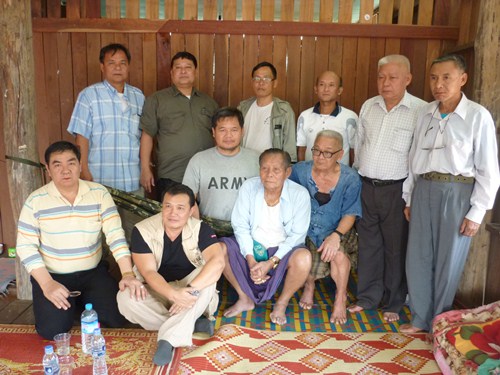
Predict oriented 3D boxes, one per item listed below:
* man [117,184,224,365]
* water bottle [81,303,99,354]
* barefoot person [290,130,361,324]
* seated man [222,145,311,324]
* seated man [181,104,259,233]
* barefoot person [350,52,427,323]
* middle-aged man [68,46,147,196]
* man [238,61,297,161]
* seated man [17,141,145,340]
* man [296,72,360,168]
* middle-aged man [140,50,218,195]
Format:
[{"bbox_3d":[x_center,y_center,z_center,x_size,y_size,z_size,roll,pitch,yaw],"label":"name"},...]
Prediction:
[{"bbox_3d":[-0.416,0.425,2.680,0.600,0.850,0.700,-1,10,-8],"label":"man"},{"bbox_3d":[-0.851,0.745,2.523,0.088,0.260,0.088,1,10,0],"label":"water bottle"},{"bbox_3d":[0.497,0.211,3.119,0.480,1.150,0.660,4,10,20],"label":"barefoot person"},{"bbox_3d":[0.136,0.268,3.048,0.560,1.050,0.580,2,10,8],"label":"seated man"},{"bbox_3d":[-0.167,0.136,3.118,0.540,1.280,0.600,0,10,-4],"label":"seated man"},{"bbox_3d":[0.840,0.001,3.011,0.500,1.610,0.320,6,11,28],"label":"barefoot person"},{"bbox_3d":[-0.958,-0.128,3.348,0.530,1.700,0.300,-3,10,-20],"label":"middle-aged man"},{"bbox_3d":[0.102,-0.112,3.582,0.460,1.620,0.290,1,10,0],"label":"man"},{"bbox_3d":[-1.004,0.269,2.858,0.640,1.080,0.640,-2,10,-18],"label":"seated man"},{"bbox_3d":[0.586,-0.088,3.656,0.480,1.560,0.280,2,10,8],"label":"man"},{"bbox_3d":[-0.473,-0.142,3.527,0.560,1.680,0.320,-1,10,-10],"label":"middle-aged man"}]

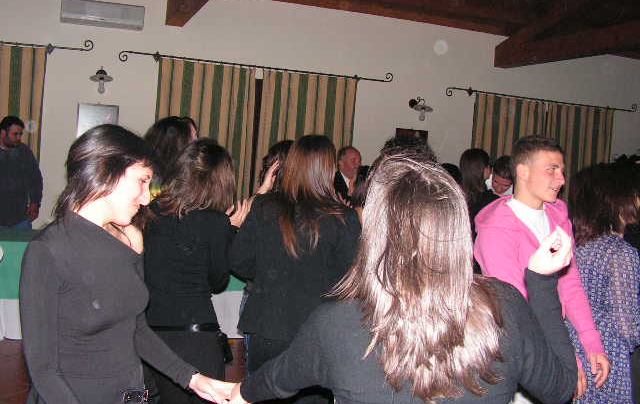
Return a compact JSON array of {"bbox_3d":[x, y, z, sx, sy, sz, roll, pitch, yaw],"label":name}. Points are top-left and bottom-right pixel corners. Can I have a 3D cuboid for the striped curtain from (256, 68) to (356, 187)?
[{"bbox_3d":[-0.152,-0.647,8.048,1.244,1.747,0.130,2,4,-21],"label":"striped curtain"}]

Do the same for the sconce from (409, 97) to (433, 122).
[{"bbox_3d":[1.266,-1.171,8.452,0.240,0.307,0.350,2,4,-21],"label":"sconce"}]

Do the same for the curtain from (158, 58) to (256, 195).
[{"bbox_3d":[-1.301,-0.680,7.608,1.134,1.735,0.130,2,4,-21],"label":"curtain"}]

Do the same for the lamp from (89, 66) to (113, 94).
[{"bbox_3d":[-2.324,-1.292,7.077,0.240,0.293,0.350,2,4,-21],"label":"lamp"}]

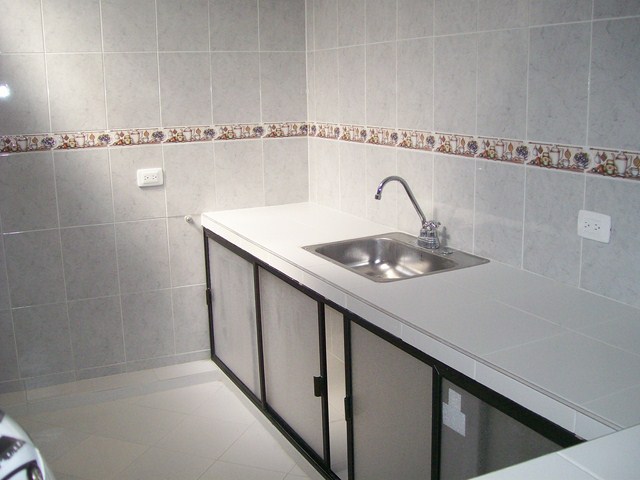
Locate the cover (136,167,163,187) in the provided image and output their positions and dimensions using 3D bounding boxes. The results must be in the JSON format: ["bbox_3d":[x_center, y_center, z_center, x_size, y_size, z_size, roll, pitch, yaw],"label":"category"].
[{"bbox_3d":[-0.792,-0.291,3.110,0.120,0.078,0.016,-7,14,-26],"label":"cover"}]

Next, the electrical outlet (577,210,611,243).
[{"bbox_3d":[0.767,-0.038,1.860,0.013,0.078,0.117,-7,14,-26],"label":"electrical outlet"}]

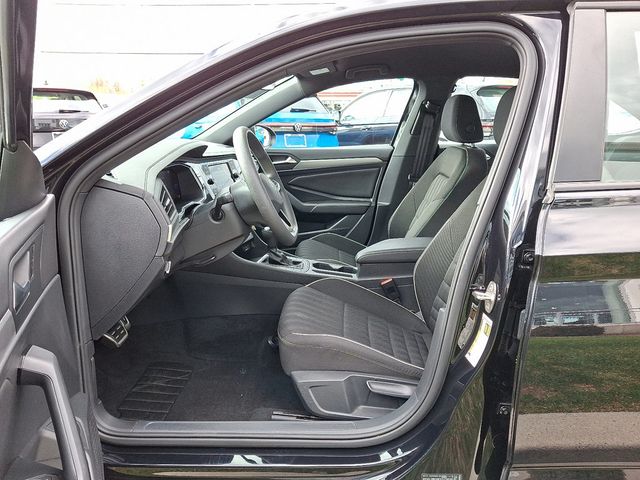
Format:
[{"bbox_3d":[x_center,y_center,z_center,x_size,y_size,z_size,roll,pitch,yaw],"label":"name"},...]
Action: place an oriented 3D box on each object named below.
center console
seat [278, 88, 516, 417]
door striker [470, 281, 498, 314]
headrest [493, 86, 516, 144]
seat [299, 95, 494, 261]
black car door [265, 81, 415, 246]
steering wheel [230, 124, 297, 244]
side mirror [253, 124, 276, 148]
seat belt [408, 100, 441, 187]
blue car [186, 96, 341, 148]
[{"bbox_3d":[0.070,0.153,1.759,0.860,0.320,0.230,0,14,2],"label":"center console"},{"bbox_3d":[0.280,-0.001,1.352,0.760,0.880,0.530,0,14,2],"label":"seat"},{"bbox_3d":[0.335,0.116,0.933,0.050,0.065,0.040,-7,15,-25],"label":"door striker"},{"bbox_3d":[0.572,-0.334,1.272,0.130,0.185,0.270,7,13,0],"label":"headrest"},{"bbox_3d":[0.295,-0.174,2.051,0.770,0.880,0.530,0,14,2],"label":"seat"},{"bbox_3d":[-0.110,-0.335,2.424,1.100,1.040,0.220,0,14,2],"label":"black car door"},{"bbox_3d":[-0.178,-0.141,1.344,0.110,0.365,0.370,-22,11,9],"label":"steering wheel"},{"bbox_3d":[-0.300,-0.567,2.533,0.140,0.160,0.230,6,15,22],"label":"side mirror"},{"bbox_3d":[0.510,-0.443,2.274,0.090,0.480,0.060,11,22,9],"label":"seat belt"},{"bbox_3d":[-1.391,-1.819,8.562,1.840,1.630,4.460,-7,15,-28],"label":"blue car"}]

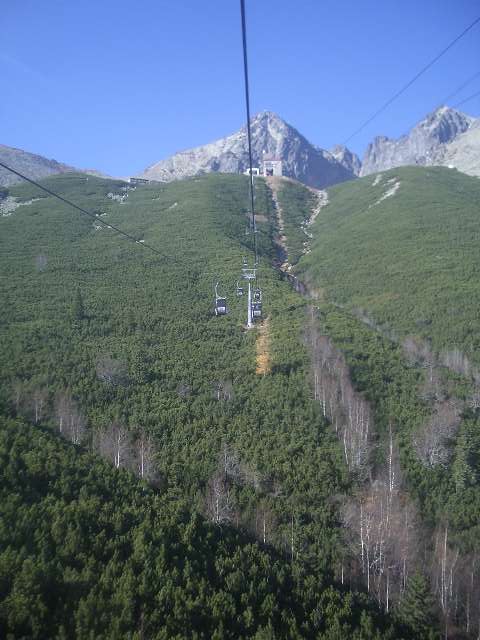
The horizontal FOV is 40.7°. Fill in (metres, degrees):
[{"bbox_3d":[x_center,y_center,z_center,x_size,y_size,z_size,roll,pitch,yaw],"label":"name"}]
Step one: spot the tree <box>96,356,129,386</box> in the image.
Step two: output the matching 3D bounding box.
[{"bbox_3d":[-29.160,11.780,148.000,7.320,6.860,7.100,0,-3,0],"label":"tree"}]

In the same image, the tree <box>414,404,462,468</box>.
[{"bbox_3d":[32.960,19.190,108.000,7.680,10.850,7.450,0,-3,0],"label":"tree"}]

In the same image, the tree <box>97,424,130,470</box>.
[{"bbox_3d":[-21.110,21.110,108.000,5.670,8.010,5.500,0,-3,0],"label":"tree"}]

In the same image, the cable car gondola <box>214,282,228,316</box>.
[{"bbox_3d":[-2.300,-2.570,81.000,1.590,4.260,1.800,0,-3,2],"label":"cable car gondola"}]

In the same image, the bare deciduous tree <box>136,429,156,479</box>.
[{"bbox_3d":[-15.170,21.820,105.000,3.250,8.440,3.150,0,-3,0],"label":"bare deciduous tree"}]

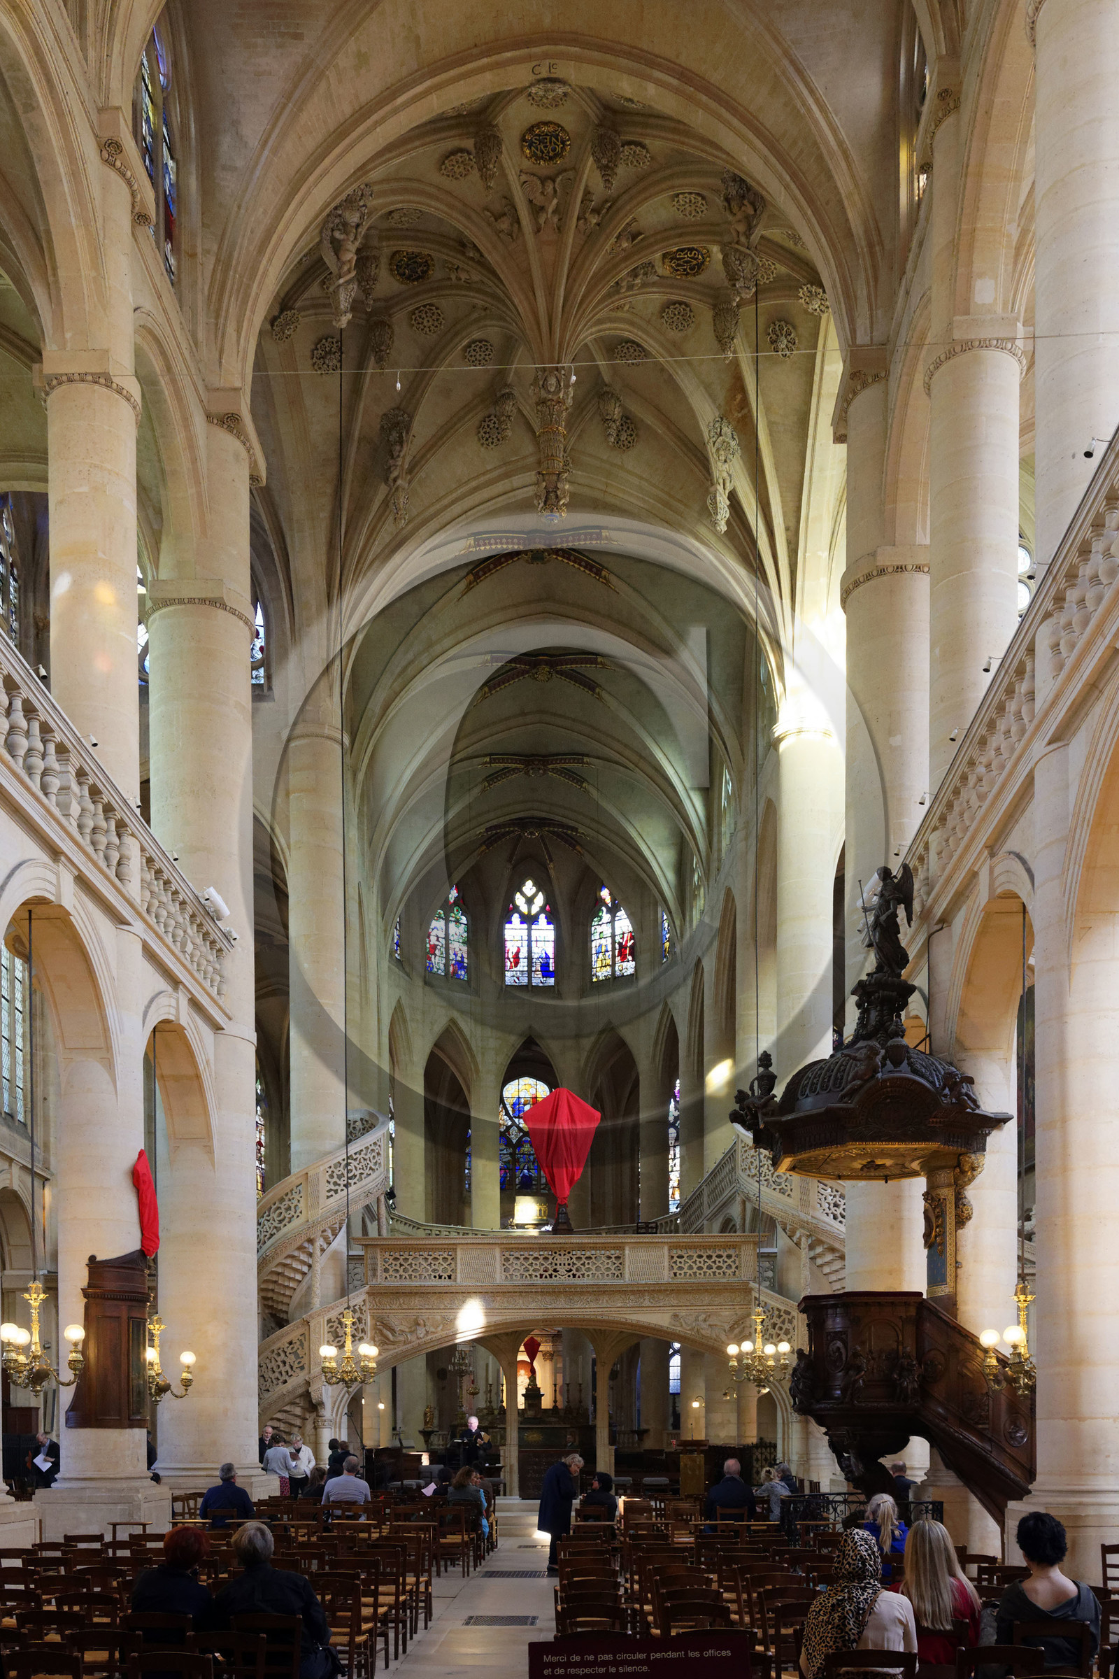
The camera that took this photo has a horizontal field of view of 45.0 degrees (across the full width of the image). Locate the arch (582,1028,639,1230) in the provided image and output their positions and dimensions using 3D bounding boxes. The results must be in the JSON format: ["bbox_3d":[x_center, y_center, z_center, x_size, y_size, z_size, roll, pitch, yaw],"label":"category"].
[{"bbox_3d":[1.657,9.665,43.800,2.100,7.052,0.850,-2,-3,30],"label":"arch"}]

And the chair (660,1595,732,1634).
[{"bbox_3d":[0.741,4.545,7.350,0.410,0.890,0.430,0,0,2],"label":"chair"}]

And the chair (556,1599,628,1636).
[{"bbox_3d":[0.170,4.450,7.250,0.410,0.880,0.450,0,-4,2],"label":"chair"}]

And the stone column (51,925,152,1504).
[{"bbox_3d":[-5.870,5.060,17.300,1.220,7.700,1.220,0,-2,2],"label":"stone column"}]

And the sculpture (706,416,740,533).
[{"bbox_3d":[3.500,-7.830,29.000,0.760,2.530,0.720,-1,-4,19],"label":"sculpture"}]

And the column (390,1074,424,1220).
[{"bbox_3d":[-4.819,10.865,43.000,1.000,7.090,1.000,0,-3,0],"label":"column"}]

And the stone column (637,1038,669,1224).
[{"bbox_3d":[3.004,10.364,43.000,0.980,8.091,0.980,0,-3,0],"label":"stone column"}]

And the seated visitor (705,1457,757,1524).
[{"bbox_3d":[2.202,8.717,17.400,0.580,1.360,0.750,0,0,2],"label":"seated visitor"}]

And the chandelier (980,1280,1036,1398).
[{"bbox_3d":[5.778,6.253,16.900,1.120,1.460,1.120,0,0,2],"label":"chandelier"}]

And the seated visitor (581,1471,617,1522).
[{"bbox_3d":[0.526,8.801,17.500,0.500,1.300,0.720,0,0,-9],"label":"seated visitor"}]

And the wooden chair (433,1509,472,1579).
[{"bbox_3d":[-1.359,9.063,17.400,0.410,0.890,0.430,0,0,2],"label":"wooden chair"}]

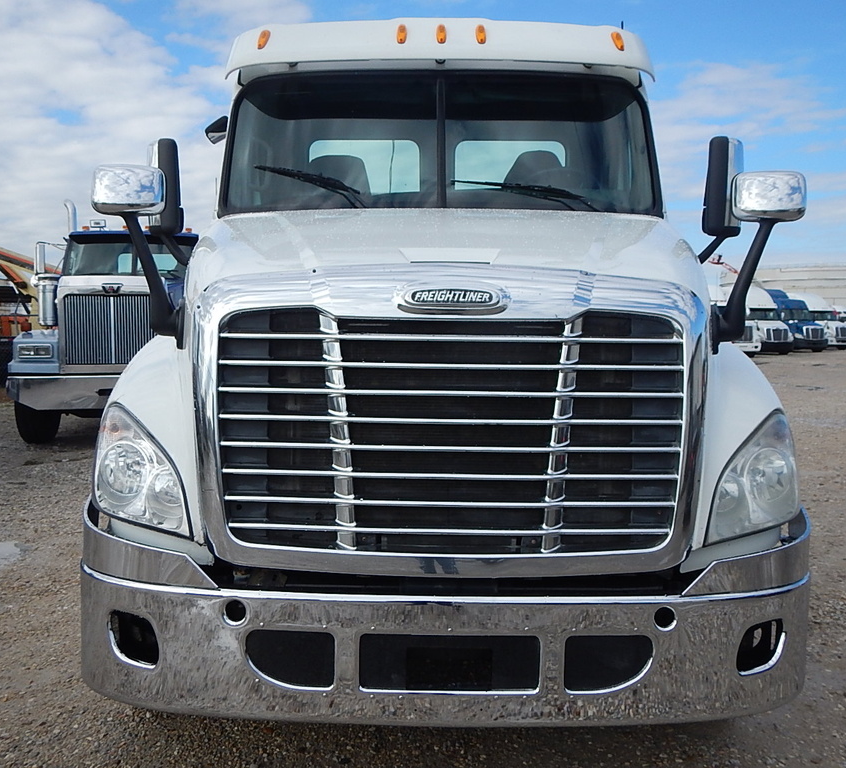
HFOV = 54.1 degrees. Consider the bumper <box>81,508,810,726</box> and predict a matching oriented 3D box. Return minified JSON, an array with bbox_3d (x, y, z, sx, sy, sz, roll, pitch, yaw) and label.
[{"bbox_3d":[0.079,0.698,2.617,2.420,0.570,0.500,0,4,0],"label":"bumper"}]

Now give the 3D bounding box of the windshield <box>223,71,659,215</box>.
[{"bbox_3d":[0.095,-1.154,3.967,2.080,0.780,0.260,1,-21,0],"label":"windshield"}]

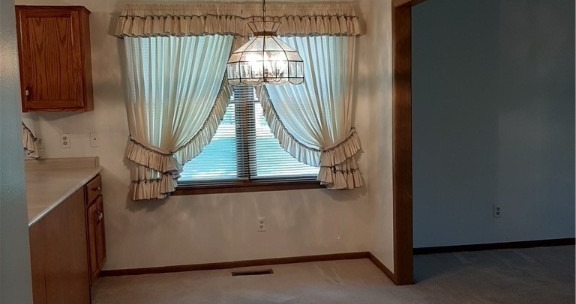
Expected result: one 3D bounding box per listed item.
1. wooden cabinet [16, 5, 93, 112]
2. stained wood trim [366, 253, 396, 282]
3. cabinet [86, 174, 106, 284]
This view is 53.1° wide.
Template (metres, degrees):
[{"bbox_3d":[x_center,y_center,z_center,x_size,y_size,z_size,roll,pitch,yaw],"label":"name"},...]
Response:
[{"bbox_3d":[-1.749,-0.690,4.378,0.462,0.770,0.320,-2,5,-9],"label":"wooden cabinet"},{"bbox_3d":[0.762,0.944,4.734,0.017,0.058,0.717,-2,5,-9],"label":"stained wood trim"},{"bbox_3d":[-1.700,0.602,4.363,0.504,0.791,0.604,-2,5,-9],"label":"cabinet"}]

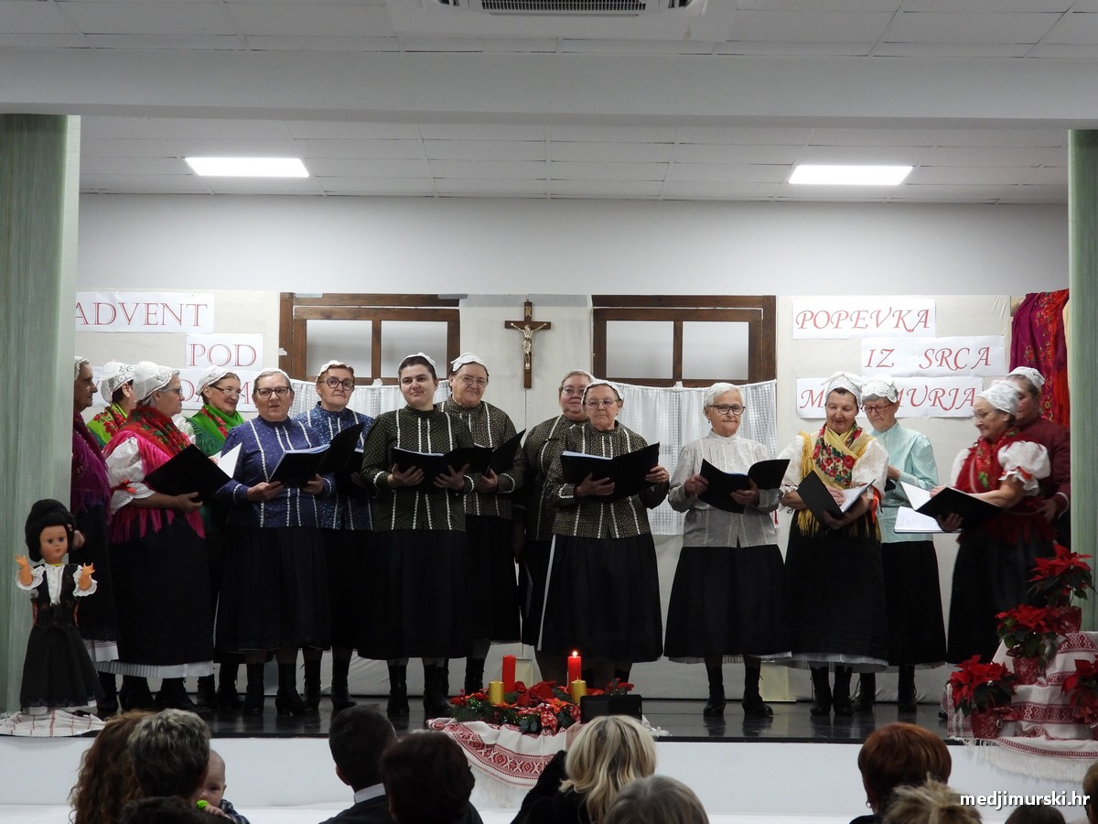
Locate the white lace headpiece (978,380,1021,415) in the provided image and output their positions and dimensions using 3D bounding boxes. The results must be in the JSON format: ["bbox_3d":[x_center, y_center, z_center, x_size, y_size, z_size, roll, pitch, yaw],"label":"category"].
[{"bbox_3d":[2.114,-0.071,12.650,0.205,0.165,0.180,3,-4,-28],"label":"white lace headpiece"}]

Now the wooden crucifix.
[{"bbox_3d":[-0.108,-0.352,14.100,0.240,0.460,0.060,1,-4,0],"label":"wooden crucifix"}]

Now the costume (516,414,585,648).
[{"bbox_3d":[0.100,0.580,13.138,0.520,1.140,0.420,1,-3,3],"label":"costume"}]

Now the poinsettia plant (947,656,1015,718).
[{"bbox_3d":[1.768,1.114,11.000,0.275,0.265,0.270,1,-4,0],"label":"poinsettia plant"}]

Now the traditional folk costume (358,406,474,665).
[{"bbox_3d":[-0.610,0.564,12.350,0.540,1.200,0.440,1,-4,-6],"label":"traditional folk costume"}]

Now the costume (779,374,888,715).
[{"bbox_3d":[1.369,0.635,12.950,0.530,1.650,0.460,0,-4,8],"label":"costume"}]

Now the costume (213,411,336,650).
[{"bbox_3d":[-1.259,0.564,12.390,0.540,1.092,0.440,1,-3,-13],"label":"costume"}]

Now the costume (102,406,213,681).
[{"bbox_3d":[-1.819,0.609,12.539,0.480,1.283,0.500,-1,-4,26],"label":"costume"}]

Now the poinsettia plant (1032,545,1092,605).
[{"bbox_3d":[2.150,0.684,11.300,0.265,0.265,0.265,1,-4,0],"label":"poinsettia plant"}]

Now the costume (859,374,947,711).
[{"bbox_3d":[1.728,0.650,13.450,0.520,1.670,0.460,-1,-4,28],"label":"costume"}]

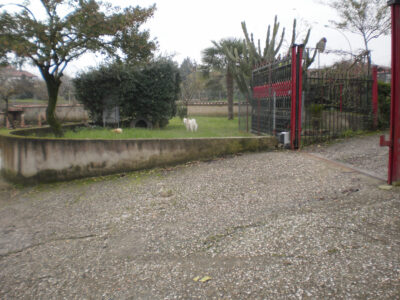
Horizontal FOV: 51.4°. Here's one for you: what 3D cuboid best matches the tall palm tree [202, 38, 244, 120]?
[{"bbox_3d":[1.230,-3.050,18.200,2.150,3.500,2.100,-1,7,0],"label":"tall palm tree"}]

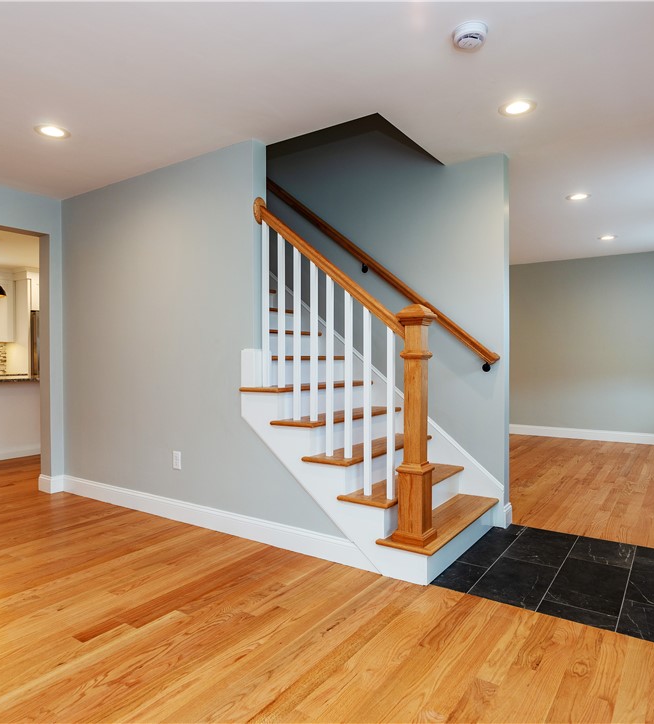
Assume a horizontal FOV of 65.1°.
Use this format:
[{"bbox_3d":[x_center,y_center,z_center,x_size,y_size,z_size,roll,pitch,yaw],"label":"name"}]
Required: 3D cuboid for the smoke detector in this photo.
[{"bbox_3d":[0.583,-1.321,2.097,0.140,0.045,0.140,0,0,0],"label":"smoke detector"}]

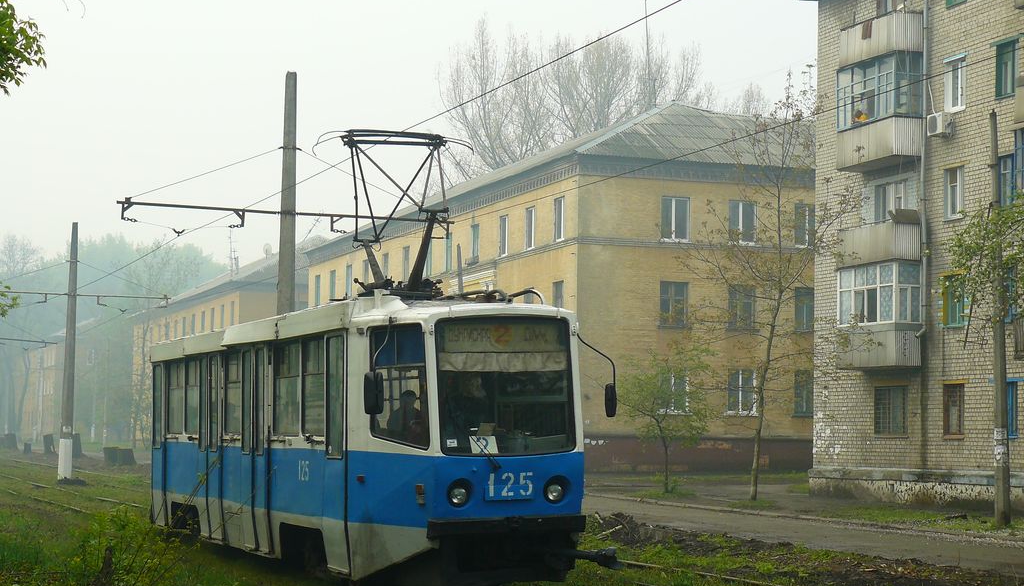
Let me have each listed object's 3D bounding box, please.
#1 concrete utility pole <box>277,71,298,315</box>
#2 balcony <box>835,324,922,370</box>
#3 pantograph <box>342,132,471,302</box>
[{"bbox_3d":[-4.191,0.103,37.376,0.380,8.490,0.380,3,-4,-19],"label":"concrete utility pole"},{"bbox_3d":[9.817,1.449,54.037,0.800,1.150,3.250,2,-4,-18],"label":"balcony"},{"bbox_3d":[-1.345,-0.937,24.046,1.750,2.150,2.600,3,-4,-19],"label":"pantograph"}]

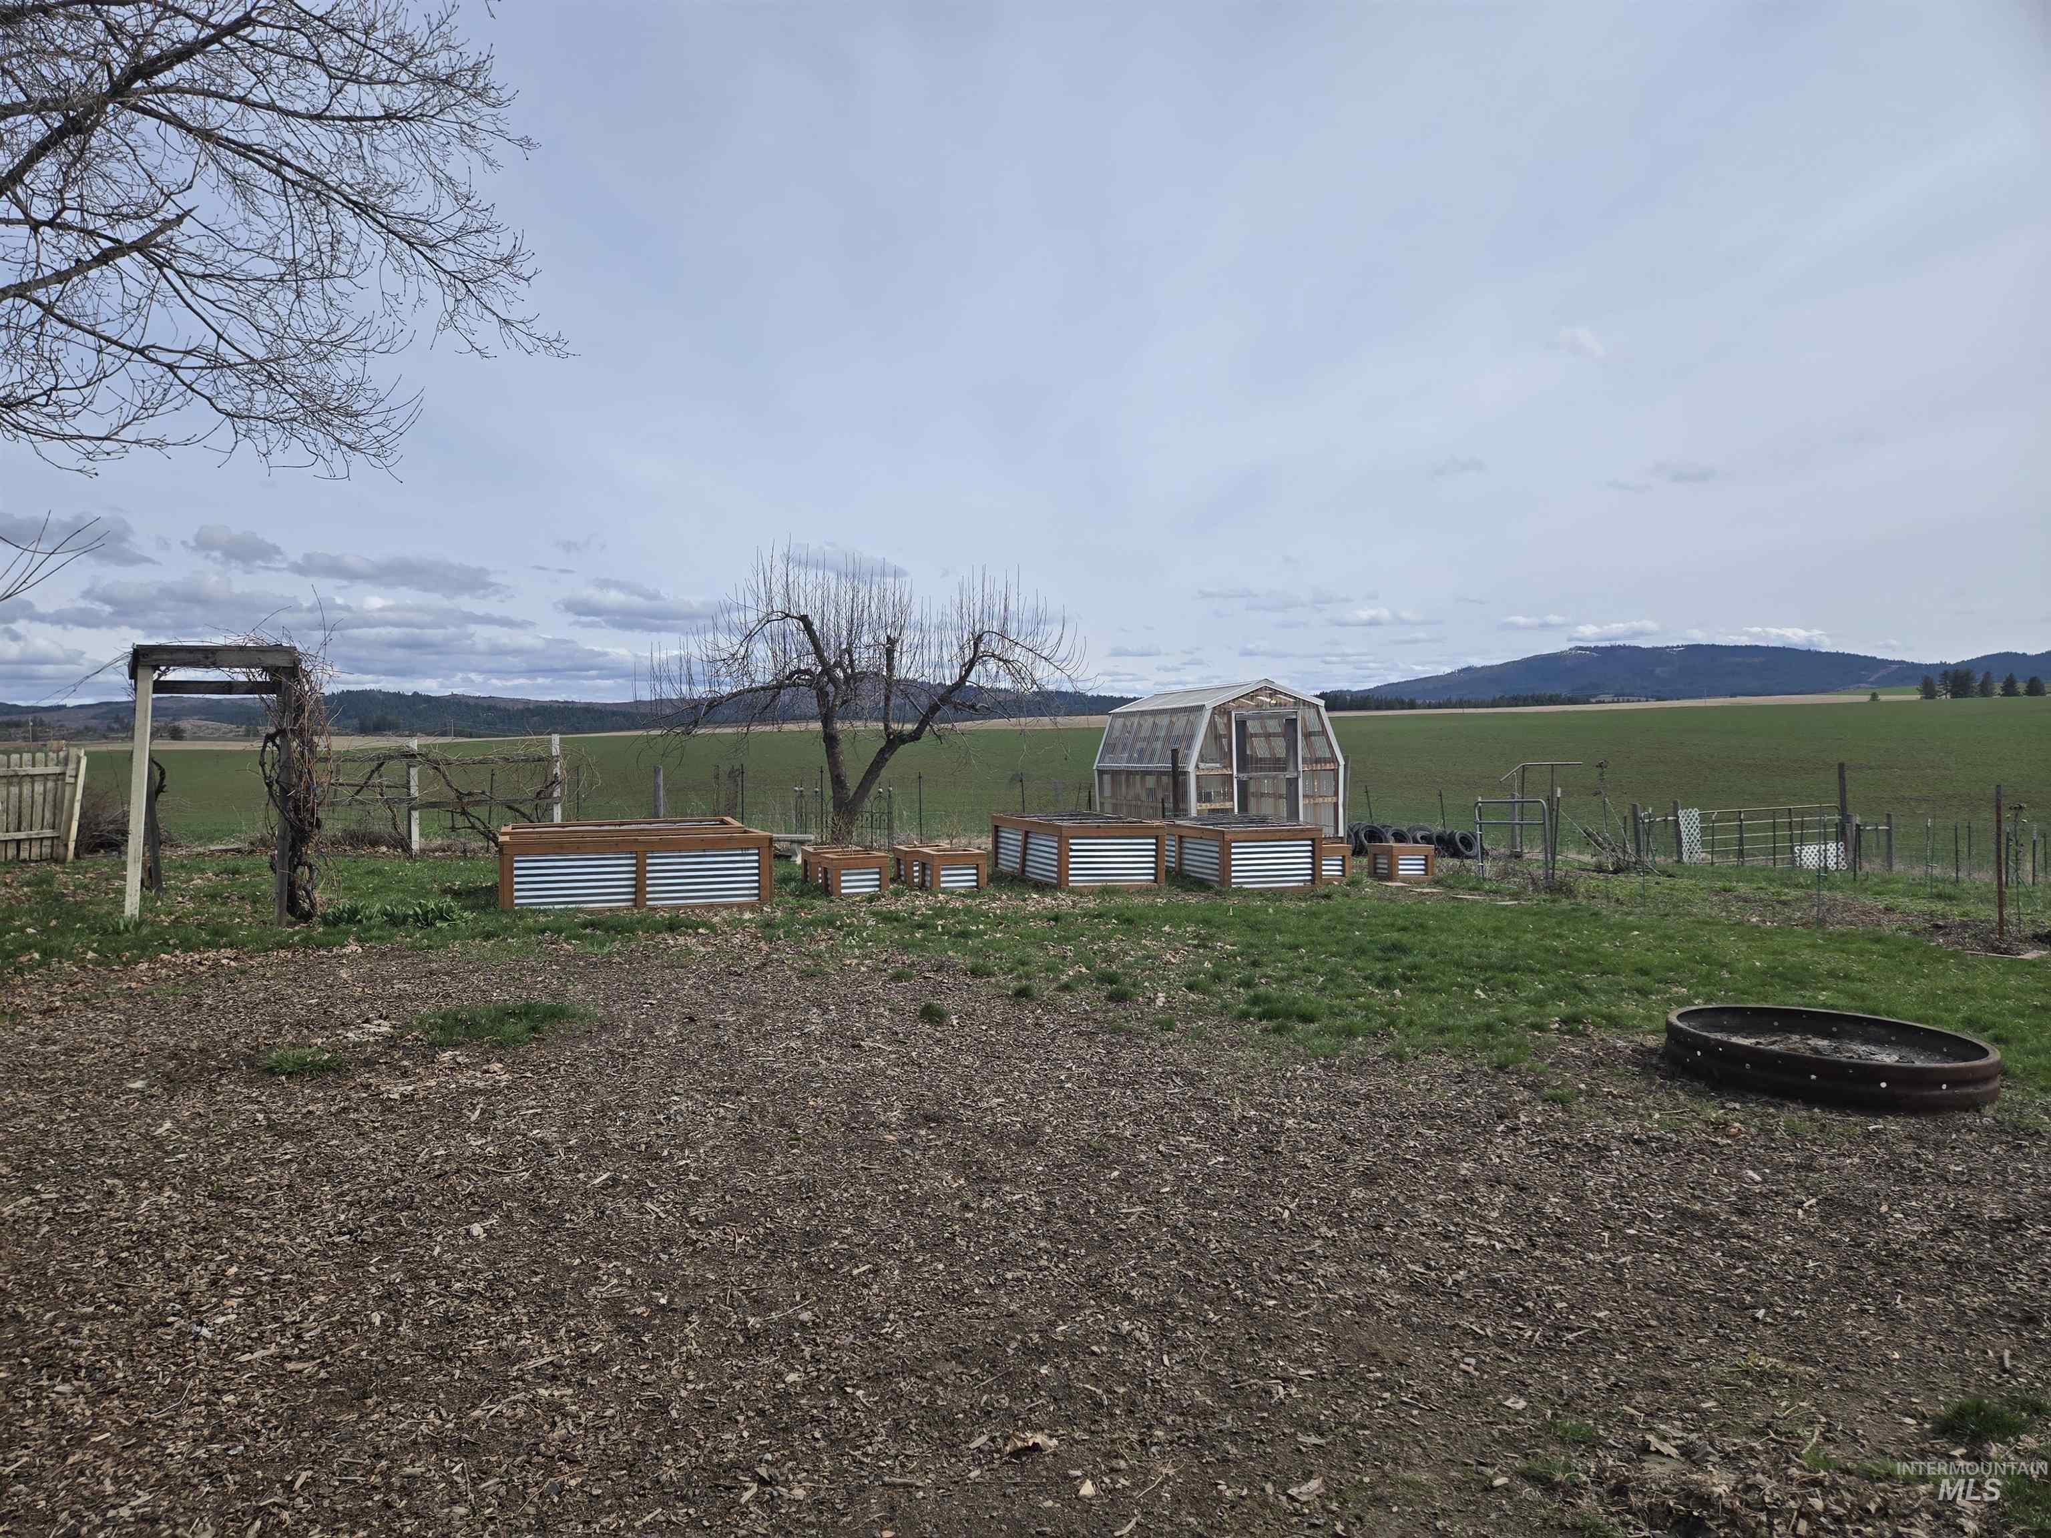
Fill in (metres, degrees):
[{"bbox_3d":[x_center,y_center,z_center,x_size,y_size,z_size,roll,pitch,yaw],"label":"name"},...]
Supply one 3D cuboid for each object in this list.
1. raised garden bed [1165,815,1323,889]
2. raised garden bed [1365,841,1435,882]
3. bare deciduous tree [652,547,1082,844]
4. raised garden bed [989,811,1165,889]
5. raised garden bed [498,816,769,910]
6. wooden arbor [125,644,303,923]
[{"bbox_3d":[2.414,0.990,16.760,1.270,0.700,2.550,0,1,-19],"label":"raised garden bed"},{"bbox_3d":[5.077,1.250,18.390,0.630,0.460,0.630,0,1,-15],"label":"raised garden bed"},{"bbox_3d":[-2.500,-1.100,21.500,6.800,4.800,6.000,0,1,0],"label":"bare deciduous tree"},{"bbox_3d":[0.599,0.975,16.410,1.270,0.700,2.550,0,1,-19],"label":"raised garden bed"},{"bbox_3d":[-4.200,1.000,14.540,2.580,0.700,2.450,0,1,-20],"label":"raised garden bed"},{"bbox_3d":[-7.750,0.120,13.090,1.250,2.430,1.750,-1,1,-30],"label":"wooden arbor"}]

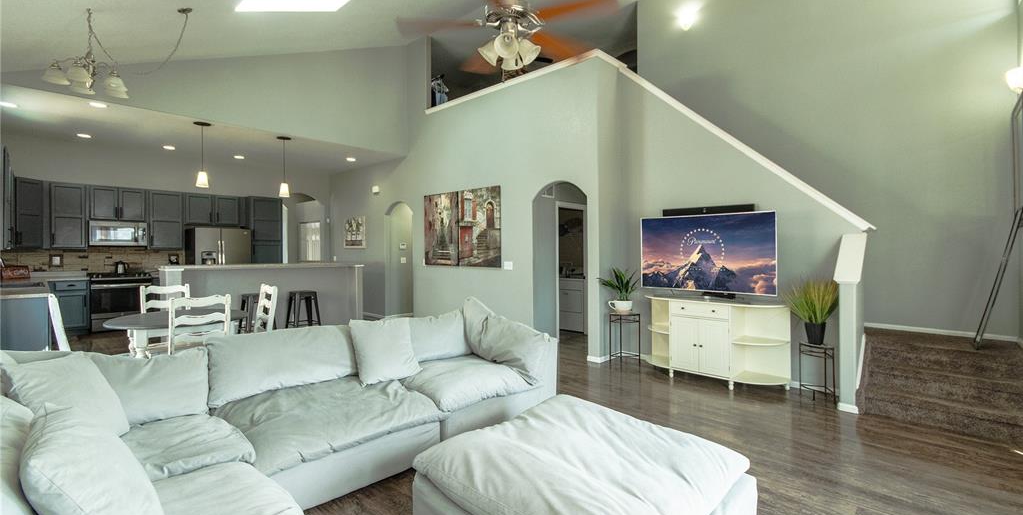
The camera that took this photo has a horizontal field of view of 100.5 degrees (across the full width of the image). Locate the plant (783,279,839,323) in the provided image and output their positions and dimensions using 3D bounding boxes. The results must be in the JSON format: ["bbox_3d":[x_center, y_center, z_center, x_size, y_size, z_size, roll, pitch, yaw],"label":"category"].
[{"bbox_3d":[2.721,0.400,3.870,0.480,0.410,0.460,1,1,42],"label":"plant"}]

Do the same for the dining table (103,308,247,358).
[{"bbox_3d":[-2.809,0.893,3.618,1.250,0.760,0.930,0,1,42],"label":"dining table"}]

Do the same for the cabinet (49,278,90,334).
[{"bbox_3d":[-7.143,0.797,6.871,0.610,0.890,0.440,0,1,42],"label":"cabinet"}]

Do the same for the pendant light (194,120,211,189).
[{"bbox_3d":[-4.458,-1.468,6.139,0.190,0.940,0.190,0,1,42],"label":"pendant light"}]

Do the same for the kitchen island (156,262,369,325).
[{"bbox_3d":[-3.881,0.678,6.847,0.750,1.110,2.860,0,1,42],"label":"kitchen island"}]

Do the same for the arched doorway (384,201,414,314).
[{"bbox_3d":[-2.062,0.111,7.994,0.910,2.270,0.150,1,1,42],"label":"arched doorway"}]

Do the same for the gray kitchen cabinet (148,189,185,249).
[{"bbox_3d":[-6.460,-0.679,7.938,0.340,1.060,0.500,1,1,42],"label":"gray kitchen cabinet"}]

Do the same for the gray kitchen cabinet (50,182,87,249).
[{"bbox_3d":[-7.289,-0.671,7.009,0.340,1.060,0.410,1,1,42],"label":"gray kitchen cabinet"}]

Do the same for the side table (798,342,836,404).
[{"bbox_3d":[2.792,1.039,3.876,0.260,0.500,0.220,1,1,42],"label":"side table"}]

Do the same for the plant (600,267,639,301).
[{"bbox_3d":[1.264,0.317,5.000,0.440,0.410,0.420,1,1,42],"label":"plant"}]

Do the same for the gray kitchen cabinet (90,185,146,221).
[{"bbox_3d":[-6.857,-0.916,7.405,0.330,0.570,0.745,0,1,42],"label":"gray kitchen cabinet"}]

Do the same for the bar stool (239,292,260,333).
[{"bbox_3d":[-3.367,0.871,5.622,0.420,0.760,0.420,0,1,42],"label":"bar stool"}]

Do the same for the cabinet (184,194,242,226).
[{"bbox_3d":[-5.967,-0.923,8.488,0.340,0.590,0.970,1,1,42],"label":"cabinet"}]

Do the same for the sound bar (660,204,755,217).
[{"bbox_3d":[2.028,-0.493,4.421,0.895,0.078,0.090,0,1,42],"label":"sound bar"}]

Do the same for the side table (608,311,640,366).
[{"bbox_3d":[1.353,0.977,5.026,0.270,0.600,0.270,1,1,42],"label":"side table"}]

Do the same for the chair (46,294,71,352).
[{"bbox_3d":[-3.399,0.785,3.469,0.450,1.000,0.530,1,1,42],"label":"chair"}]

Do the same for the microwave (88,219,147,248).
[{"bbox_3d":[-6.832,-0.396,7.391,0.400,0.415,0.745,0,1,42],"label":"microwave"}]

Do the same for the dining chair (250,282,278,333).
[{"bbox_3d":[-2.428,0.763,3.879,0.450,1.000,0.520,0,1,42],"label":"dining chair"}]

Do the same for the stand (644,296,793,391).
[{"bbox_3d":[2.036,0.863,4.476,1.480,0.840,0.440,1,1,42],"label":"stand"}]

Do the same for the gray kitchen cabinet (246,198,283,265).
[{"bbox_3d":[-5.260,-0.012,8.977,0.610,2.450,0.605,0,1,42],"label":"gray kitchen cabinet"}]

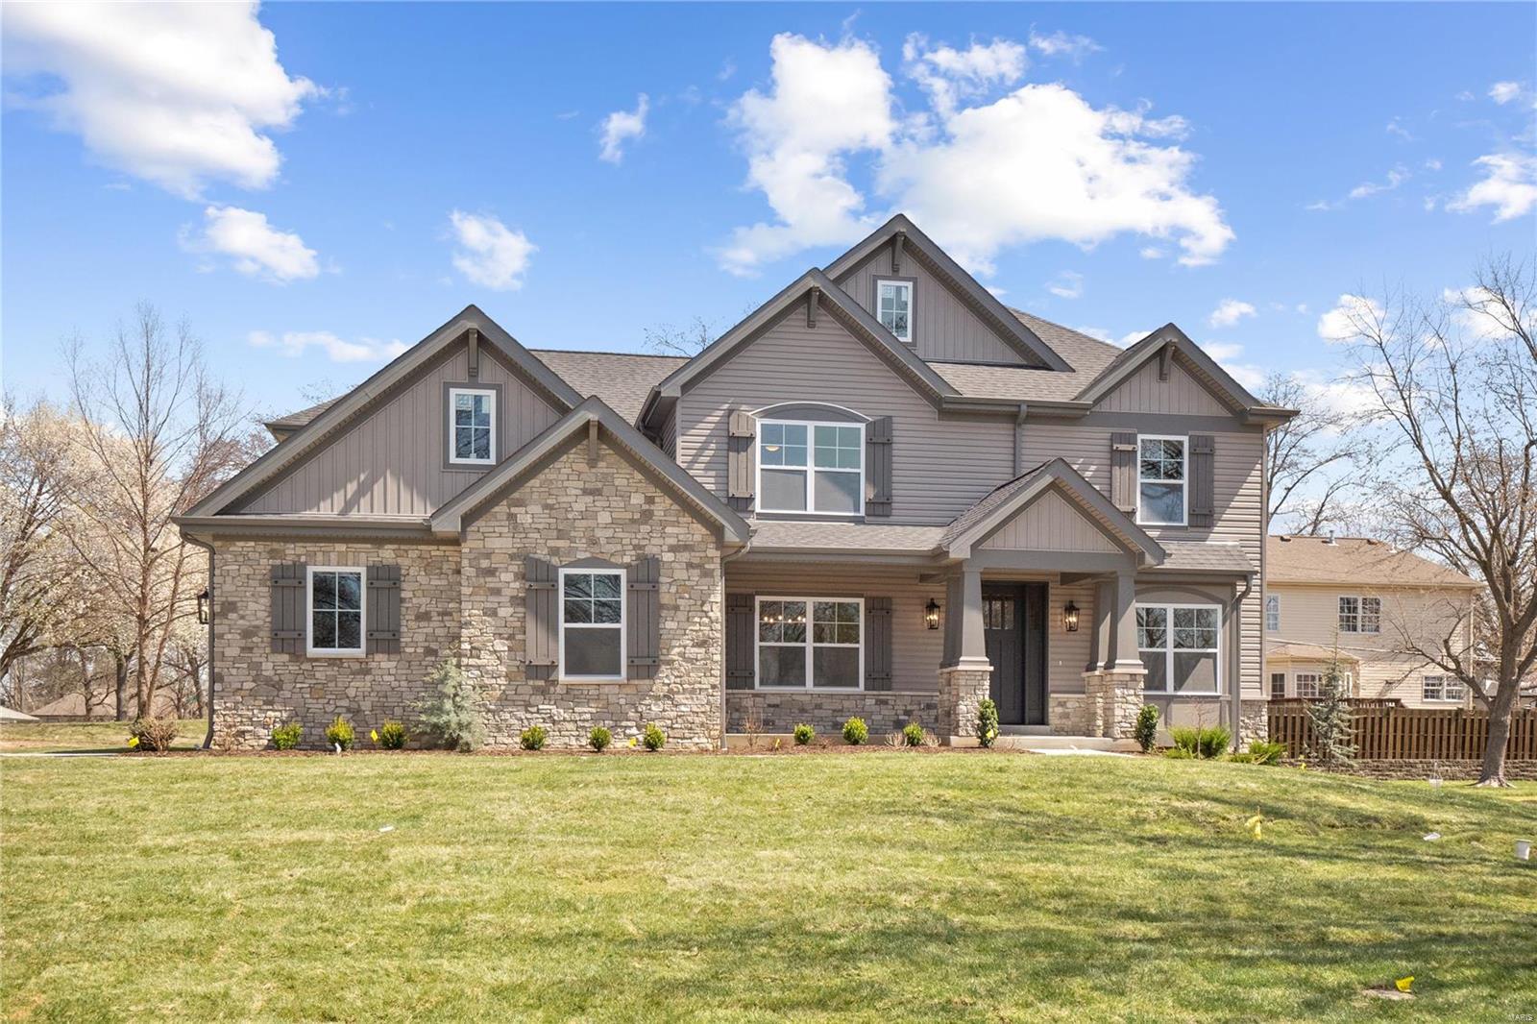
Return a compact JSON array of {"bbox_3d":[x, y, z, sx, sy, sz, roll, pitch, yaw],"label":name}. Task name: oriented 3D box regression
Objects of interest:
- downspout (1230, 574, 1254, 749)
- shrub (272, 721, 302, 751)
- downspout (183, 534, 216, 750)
[{"bbox_3d":[8.047,2.548,26.100,0.380,2.950,0.220,0,-1,-11],"label":"downspout"},{"bbox_3d":[-6.691,3.102,21.350,0.450,0.410,0.430,0,-2,-10],"label":"shrub"},{"bbox_3d":[-7.948,1.814,21.500,0.450,3.050,0.250,0,-2,-10],"label":"downspout"}]

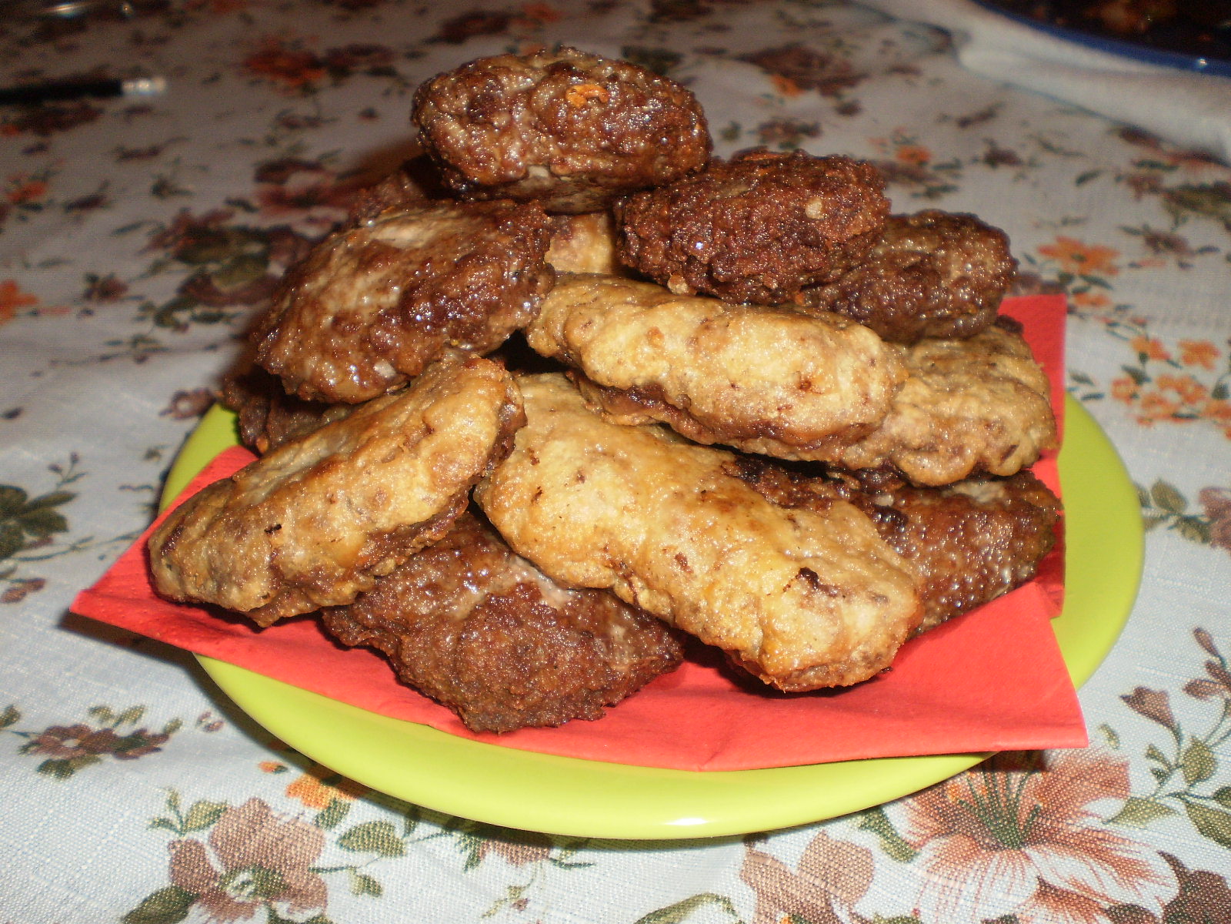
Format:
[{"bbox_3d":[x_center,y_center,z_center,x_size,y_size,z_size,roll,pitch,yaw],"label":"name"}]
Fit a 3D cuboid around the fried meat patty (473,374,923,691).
[{"bbox_3d":[0.015,0.013,0.231,0.087,0.023,0.048,29,50,12],"label":"fried meat patty"}]

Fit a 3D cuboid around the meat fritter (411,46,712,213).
[{"bbox_3d":[-0.011,-0.069,0.266,0.060,0.026,0.051,-1,37,1],"label":"meat fritter"}]

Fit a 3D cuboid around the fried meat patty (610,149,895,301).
[{"bbox_3d":[0.028,-0.048,0.258,0.054,0.024,0.046,-6,38,-6],"label":"fried meat patty"}]

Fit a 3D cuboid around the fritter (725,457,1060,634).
[{"bbox_3d":[0.059,0.017,0.285,0.080,0.025,0.055,-6,37,-7],"label":"fritter"}]

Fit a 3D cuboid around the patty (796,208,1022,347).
[{"bbox_3d":[0.059,-0.038,0.264,0.051,0.021,0.043,-1,35,1],"label":"patty"}]

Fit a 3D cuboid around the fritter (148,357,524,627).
[{"bbox_3d":[-0.052,0.006,0.238,0.076,0.023,0.044,-26,42,0],"label":"fritter"}]

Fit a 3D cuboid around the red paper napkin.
[{"bbox_3d":[0.007,-0.003,0.296,0.192,0.018,0.183,7,35,12],"label":"red paper napkin"}]

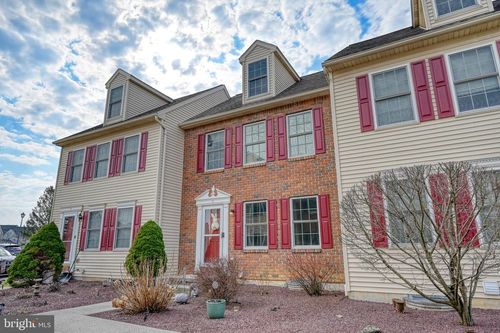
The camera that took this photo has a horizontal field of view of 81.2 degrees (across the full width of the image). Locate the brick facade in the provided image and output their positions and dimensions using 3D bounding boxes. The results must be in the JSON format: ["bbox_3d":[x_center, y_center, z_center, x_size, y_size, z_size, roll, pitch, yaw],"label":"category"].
[{"bbox_3d":[-0.068,0.826,9.839,5.930,5.520,0.270,-8,-16,28],"label":"brick facade"}]

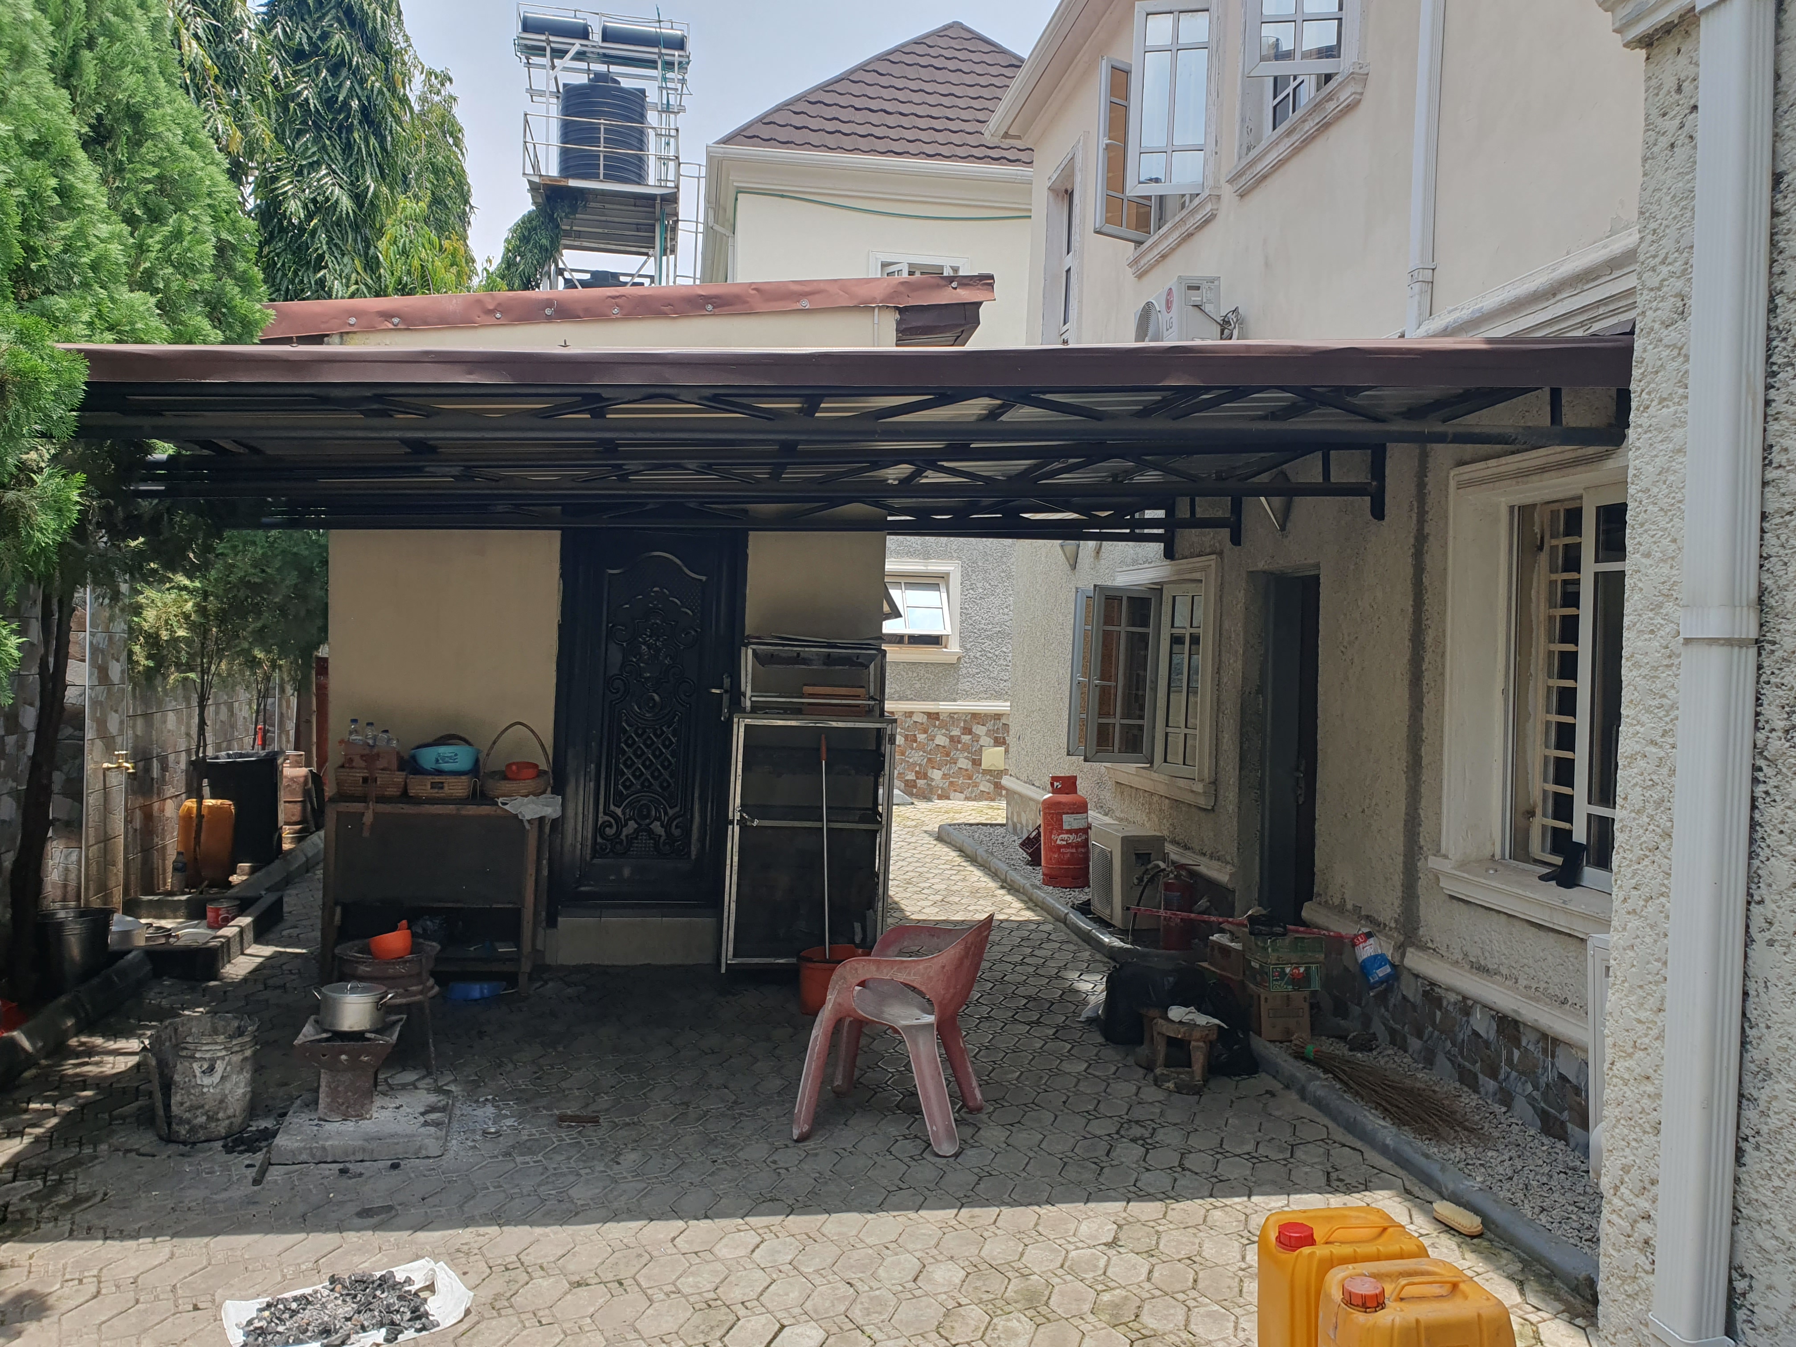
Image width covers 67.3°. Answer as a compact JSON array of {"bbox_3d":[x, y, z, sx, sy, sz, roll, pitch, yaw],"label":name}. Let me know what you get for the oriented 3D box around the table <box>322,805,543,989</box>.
[{"bbox_3d":[-2.167,1.023,6.432,0.958,0.865,0.530,2,1,-9],"label":"table"}]

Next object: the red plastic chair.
[{"bbox_3d":[0.015,1.200,4.733,0.630,0.765,0.570,2,1,16],"label":"red plastic chair"}]

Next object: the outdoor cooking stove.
[{"bbox_3d":[-1.838,1.337,4.543,0.315,0.277,0.320,1,1,-13],"label":"outdoor cooking stove"}]

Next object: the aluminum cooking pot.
[{"bbox_3d":[-1.780,1.075,4.414,0.265,0.133,0.213,2,1,16],"label":"aluminum cooking pot"}]

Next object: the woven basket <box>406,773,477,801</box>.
[{"bbox_3d":[-2.172,0.527,6.479,0.305,0.125,0.250,2,1,-9],"label":"woven basket"}]

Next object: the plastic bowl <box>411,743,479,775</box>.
[{"bbox_3d":[-2.164,0.408,6.478,0.335,0.135,0.335,2,1,-9],"label":"plastic bowl"}]

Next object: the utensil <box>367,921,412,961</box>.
[{"bbox_3d":[-1.934,1.030,5.180,0.165,0.125,0.200,-15,-8,26],"label":"utensil"}]

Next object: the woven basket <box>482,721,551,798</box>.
[{"bbox_3d":[-1.847,0.420,6.591,0.335,0.355,0.310,2,1,-9],"label":"woven basket"}]

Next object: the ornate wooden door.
[{"bbox_3d":[-1.273,0.174,6.946,0.930,2.064,0.120,2,1,-9],"label":"ornate wooden door"}]

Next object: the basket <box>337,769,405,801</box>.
[{"bbox_3d":[-2.490,0.511,6.462,0.325,0.135,0.250,2,1,-9],"label":"basket"}]

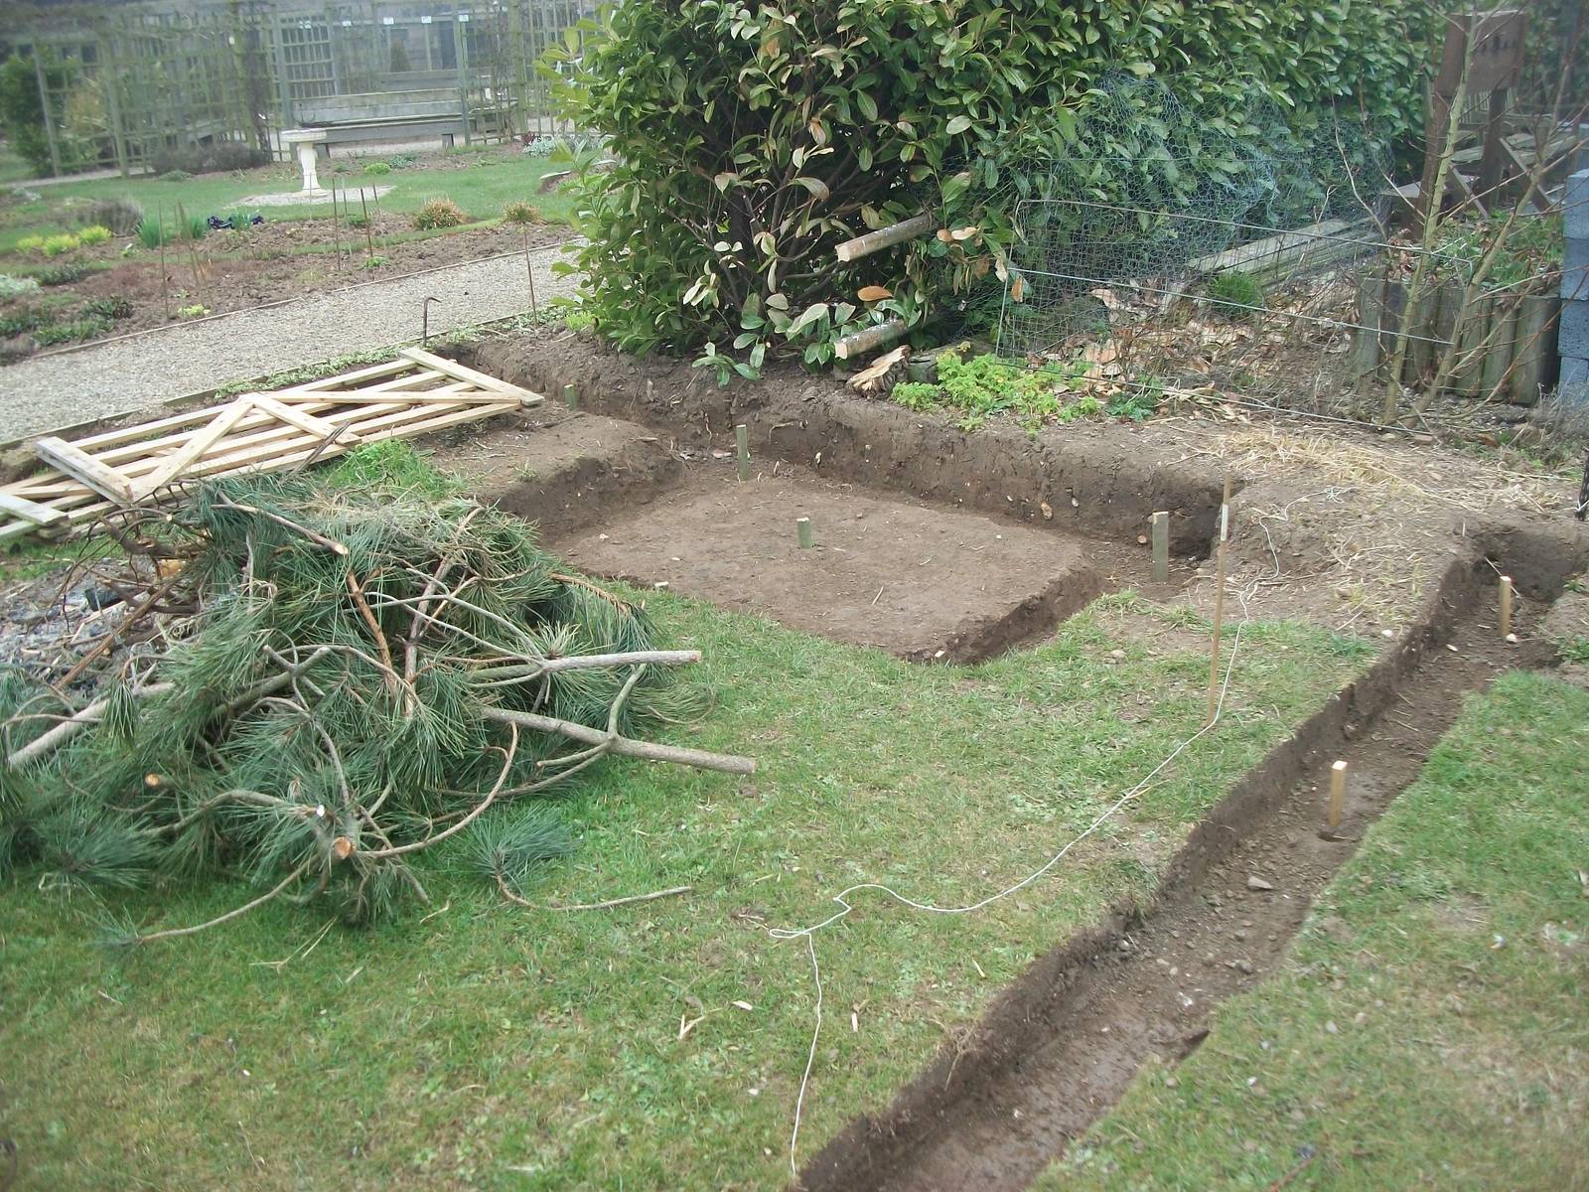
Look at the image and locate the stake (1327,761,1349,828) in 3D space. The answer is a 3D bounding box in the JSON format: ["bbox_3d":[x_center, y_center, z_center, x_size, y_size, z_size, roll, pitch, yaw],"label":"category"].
[{"bbox_3d":[1.185,0.433,3.205,0.021,0.140,0.035,8,23,27],"label":"stake"}]

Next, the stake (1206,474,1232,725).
[{"bbox_3d":[0.969,0.018,3.347,0.014,0.610,0.014,-2,21,0],"label":"stake"}]

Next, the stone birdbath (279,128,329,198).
[{"bbox_3d":[-5.522,-4.920,16.681,0.539,0.698,0.539,-2,21,0],"label":"stone birdbath"}]

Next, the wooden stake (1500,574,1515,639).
[{"bbox_3d":[2.040,0.033,4.212,0.027,0.173,0.025,-9,18,-3],"label":"wooden stake"}]

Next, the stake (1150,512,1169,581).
[{"bbox_3d":[1.221,-0.162,4.891,0.050,0.240,0.025,-8,21,-10],"label":"stake"}]

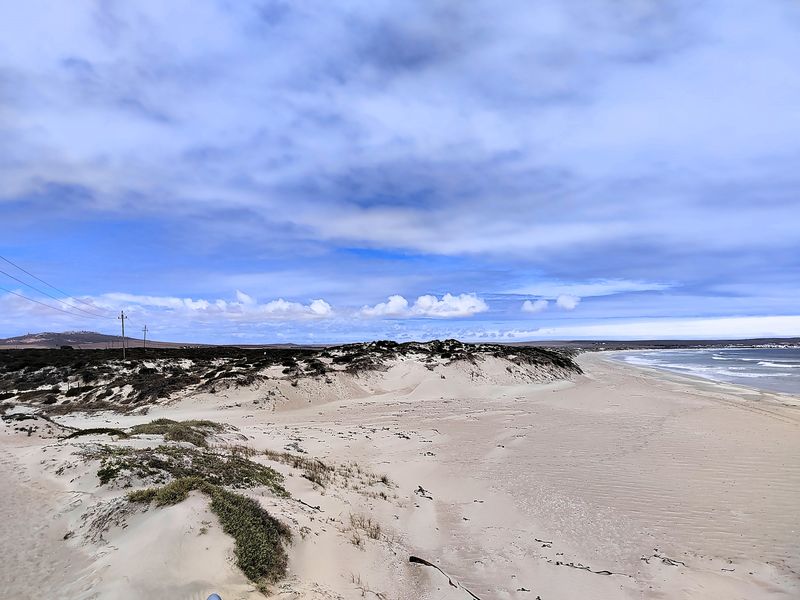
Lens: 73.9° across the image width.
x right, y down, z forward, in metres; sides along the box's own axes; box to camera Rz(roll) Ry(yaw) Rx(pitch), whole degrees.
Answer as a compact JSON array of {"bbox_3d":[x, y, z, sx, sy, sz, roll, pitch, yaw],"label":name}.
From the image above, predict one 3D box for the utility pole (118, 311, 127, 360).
[{"bbox_3d":[-52.604,6.742,101.245,1.550,9.280,0.280,-3,-3,-24],"label":"utility pole"}]

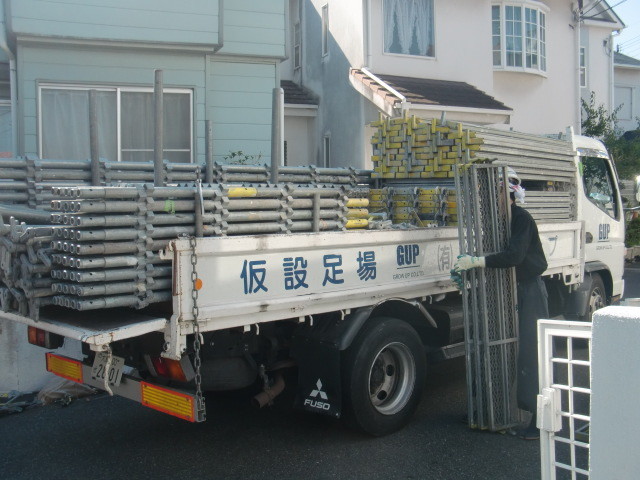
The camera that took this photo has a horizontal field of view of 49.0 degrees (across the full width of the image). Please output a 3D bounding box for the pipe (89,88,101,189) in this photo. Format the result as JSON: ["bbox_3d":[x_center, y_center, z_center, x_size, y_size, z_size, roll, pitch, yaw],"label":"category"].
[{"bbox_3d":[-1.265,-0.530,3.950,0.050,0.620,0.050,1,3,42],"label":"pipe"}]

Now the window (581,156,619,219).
[{"bbox_3d":[2.890,-0.520,7.250,0.060,0.640,0.970,3,4,42],"label":"window"}]

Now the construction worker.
[{"bbox_3d":[1.155,0.400,4.500,0.620,1.720,0.540,0,2,5],"label":"construction worker"}]

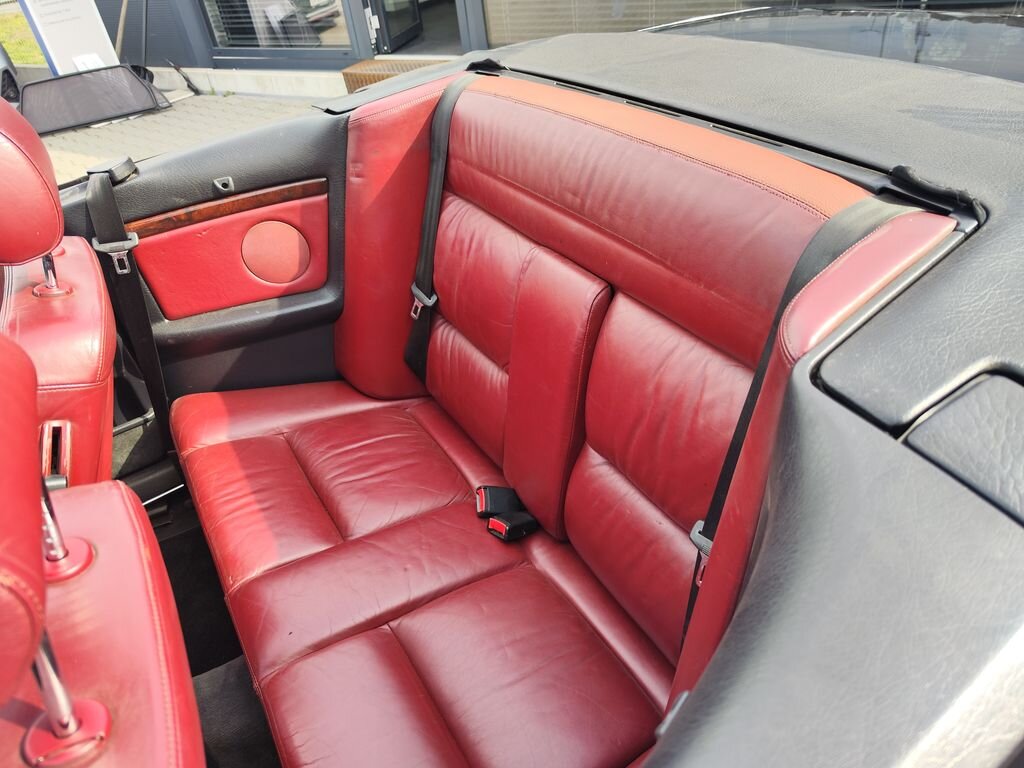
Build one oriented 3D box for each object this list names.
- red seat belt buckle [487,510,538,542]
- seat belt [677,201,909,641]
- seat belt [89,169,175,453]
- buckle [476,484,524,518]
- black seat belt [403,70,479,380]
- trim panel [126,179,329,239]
[{"bbox_3d":[0.002,0.237,1.150,0.070,0.025,0.045,-7,14,-42],"label":"red seat belt buckle"},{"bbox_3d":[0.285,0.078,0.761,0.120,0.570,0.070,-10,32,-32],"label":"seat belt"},{"bbox_3d":[-0.655,-0.105,1.186,0.080,0.520,0.055,-15,35,-28],"label":"seat belt"},{"bbox_3d":[-0.023,0.205,1.188,0.073,0.026,0.044,-1,56,-29],"label":"buckle"},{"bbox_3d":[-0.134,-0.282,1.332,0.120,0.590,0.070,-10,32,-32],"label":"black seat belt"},{"bbox_3d":[-0.501,-0.316,1.222,0.355,0.033,0.020,-21,38,-20],"label":"trim panel"}]

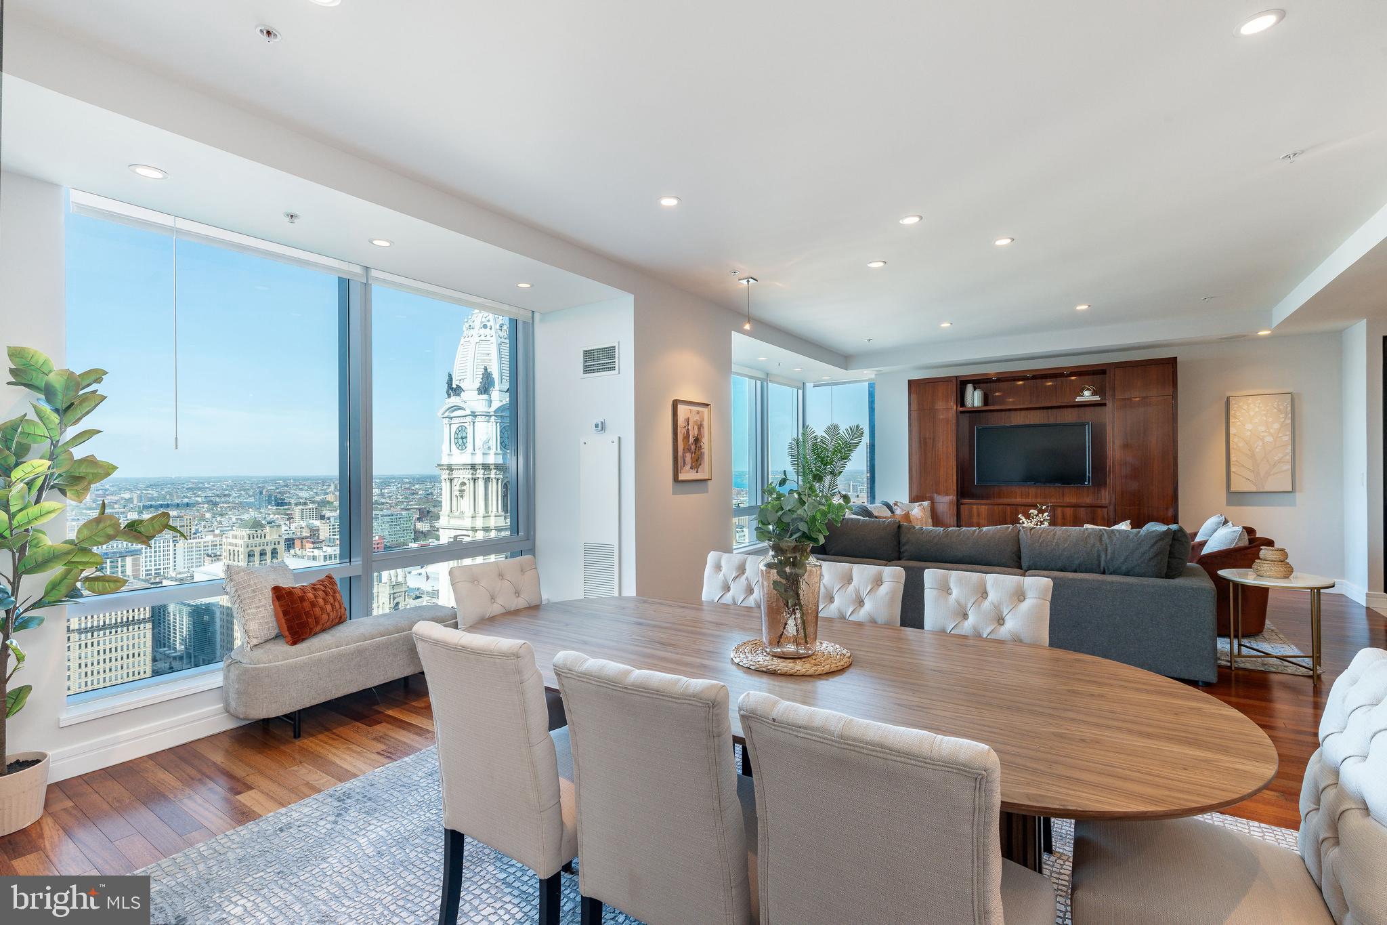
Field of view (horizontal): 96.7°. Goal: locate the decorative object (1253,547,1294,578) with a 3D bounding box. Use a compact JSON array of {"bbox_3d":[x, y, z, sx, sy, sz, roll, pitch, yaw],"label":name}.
[{"bbox_3d":[3.951,0.683,4.185,0.190,0.185,0.190,-1,0,33],"label":"decorative object"}]

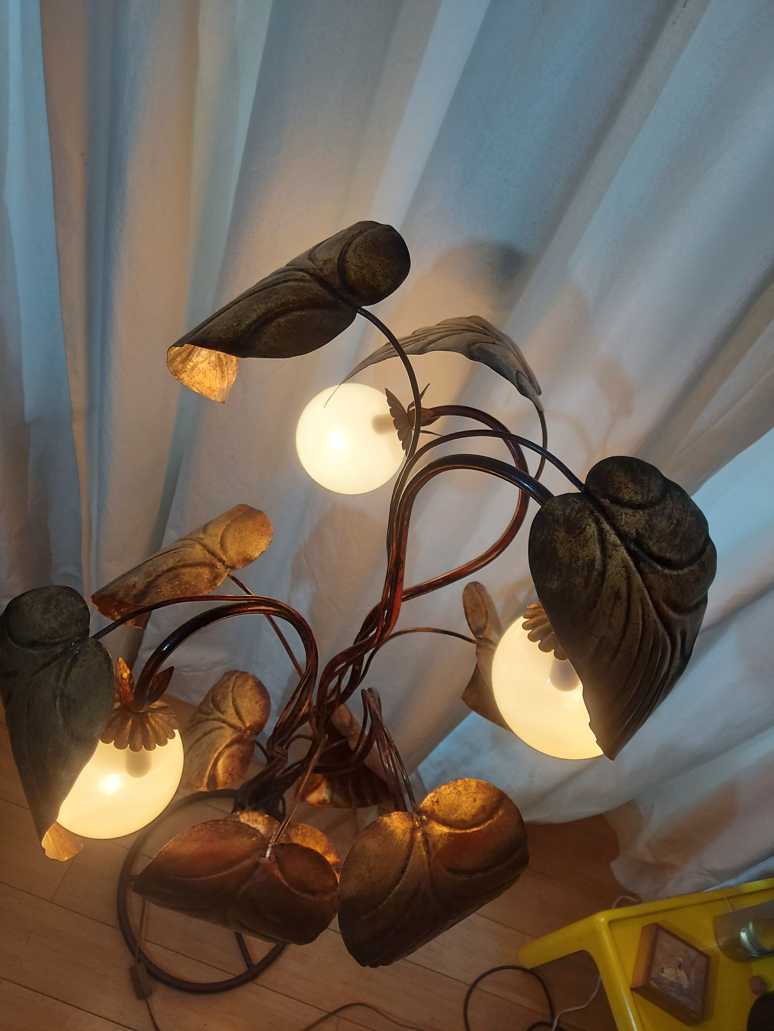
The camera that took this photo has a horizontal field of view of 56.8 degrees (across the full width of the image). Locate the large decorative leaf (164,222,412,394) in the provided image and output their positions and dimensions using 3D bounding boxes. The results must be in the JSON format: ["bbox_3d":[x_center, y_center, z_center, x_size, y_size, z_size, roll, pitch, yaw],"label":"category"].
[{"bbox_3d":[-0.088,-0.186,0.650,0.230,0.067,0.107,-32,38,-3],"label":"large decorative leaf"}]

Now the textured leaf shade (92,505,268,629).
[{"bbox_3d":[-0.252,0.062,0.881,0.220,0.067,0.107,-29,38,-3],"label":"textured leaf shade"}]

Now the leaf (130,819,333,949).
[{"bbox_3d":[-0.148,0.358,0.700,0.190,0.100,0.090,18,50,-4],"label":"leaf"}]

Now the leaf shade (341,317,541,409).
[{"bbox_3d":[0.060,-0.170,0.809,0.241,0.087,0.113,-1,21,-3],"label":"leaf shade"}]

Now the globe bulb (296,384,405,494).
[{"bbox_3d":[-0.042,-0.088,0.832,0.128,0.128,0.128,7,55,-10],"label":"globe bulb"}]

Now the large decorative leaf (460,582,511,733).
[{"bbox_3d":[0.149,0.194,0.970,0.100,0.110,0.185,9,51,-11],"label":"large decorative leaf"}]

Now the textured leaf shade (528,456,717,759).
[{"bbox_3d":[0.181,0.071,0.548,0.128,0.225,0.077,-8,17,-19],"label":"textured leaf shade"}]

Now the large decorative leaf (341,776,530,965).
[{"bbox_3d":[0.046,0.355,0.707,0.148,0.215,0.092,12,29,-16],"label":"large decorative leaf"}]

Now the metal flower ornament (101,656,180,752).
[{"bbox_3d":[-0.219,0.168,0.630,0.072,0.059,0.072,22,35,0],"label":"metal flower ornament"}]

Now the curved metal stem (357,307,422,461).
[{"bbox_3d":[0.000,-0.100,0.563,0.080,0.130,0.019,15,50,-6],"label":"curved metal stem"}]

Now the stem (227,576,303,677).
[{"bbox_3d":[-0.126,0.114,0.748,0.123,0.058,0.008,42,52,16],"label":"stem"}]

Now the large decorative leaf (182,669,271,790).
[{"bbox_3d":[-0.229,0.287,0.950,0.125,0.105,0.155,15,50,-6],"label":"large decorative leaf"}]

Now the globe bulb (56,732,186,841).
[{"bbox_3d":[-0.247,0.225,0.645,0.123,0.123,0.123,23,49,0],"label":"globe bulb"}]

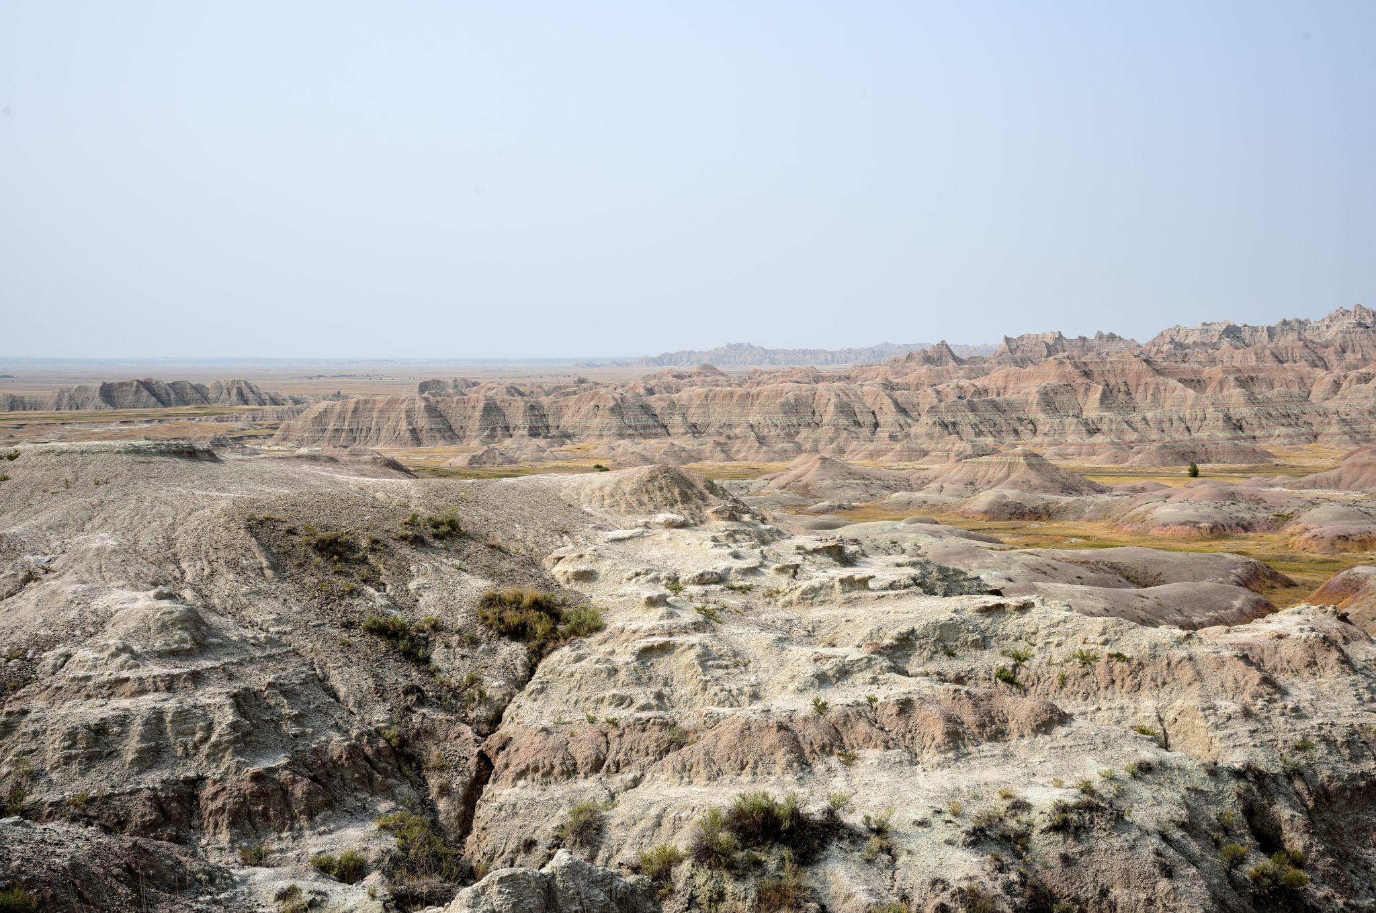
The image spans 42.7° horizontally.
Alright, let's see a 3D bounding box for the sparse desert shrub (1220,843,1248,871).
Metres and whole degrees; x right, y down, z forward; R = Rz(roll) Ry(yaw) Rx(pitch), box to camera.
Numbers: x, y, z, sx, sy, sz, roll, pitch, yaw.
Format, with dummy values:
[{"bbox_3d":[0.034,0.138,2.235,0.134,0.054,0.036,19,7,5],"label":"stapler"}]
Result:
[{"bbox_3d":[5.894,4.316,19.000,0.302,0.280,0.290,0,3,0],"label":"sparse desert shrub"}]

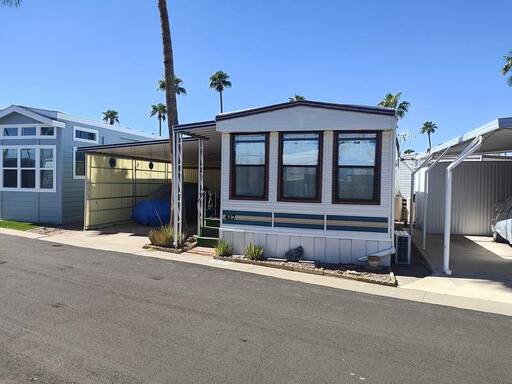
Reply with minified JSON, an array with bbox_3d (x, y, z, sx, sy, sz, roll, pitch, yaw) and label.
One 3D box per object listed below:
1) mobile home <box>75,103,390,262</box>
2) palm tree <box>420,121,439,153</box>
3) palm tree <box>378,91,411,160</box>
[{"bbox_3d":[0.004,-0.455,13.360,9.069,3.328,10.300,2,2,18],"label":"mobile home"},{"bbox_3d":[27.864,-5.654,59.824,2.850,11.597,2.850,2,2,18],"label":"palm tree"},{"bbox_3d":[13.636,-4.585,36.856,3.200,10.477,3.200,2,2,18],"label":"palm tree"}]

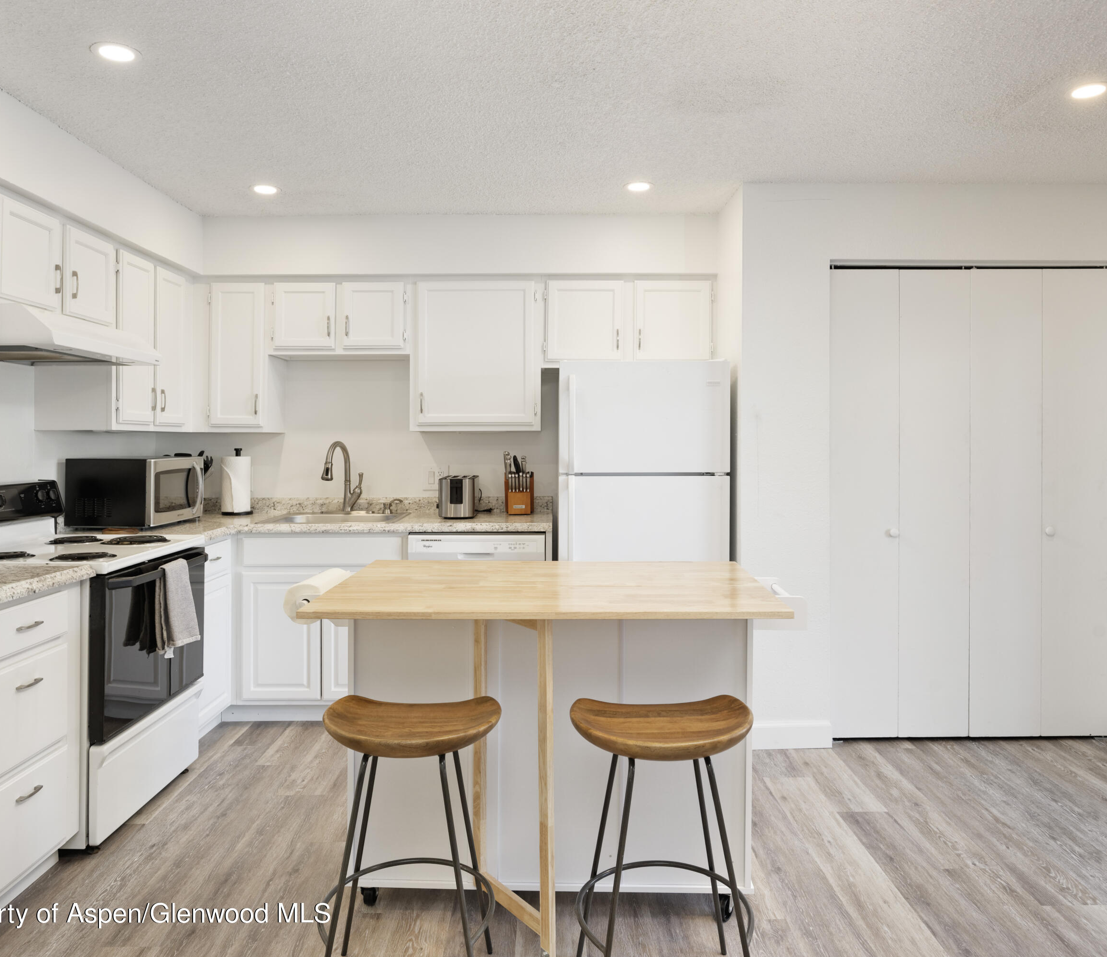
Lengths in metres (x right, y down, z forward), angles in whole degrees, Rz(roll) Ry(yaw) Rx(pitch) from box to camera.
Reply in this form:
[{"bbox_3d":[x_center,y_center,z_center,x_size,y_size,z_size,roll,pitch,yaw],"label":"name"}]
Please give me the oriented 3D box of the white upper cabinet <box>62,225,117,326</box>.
[{"bbox_3d":[-1.924,-0.760,3.345,0.305,0.345,0.375,0,1,0],"label":"white upper cabinet"}]

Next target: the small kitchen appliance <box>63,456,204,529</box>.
[{"bbox_3d":[-1.825,0.059,3.865,0.385,0.295,0.490,0,1,0],"label":"small kitchen appliance"}]

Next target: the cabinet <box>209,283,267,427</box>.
[{"bbox_3d":[-1.500,-0.601,4.350,0.290,0.720,0.325,0,1,0],"label":"cabinet"}]

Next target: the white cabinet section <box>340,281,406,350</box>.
[{"bbox_3d":[-0.864,-0.784,4.345,0.319,0.340,0.310,0,2,0],"label":"white cabinet section"}]

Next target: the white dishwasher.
[{"bbox_3d":[-0.339,0.671,4.190,0.605,0.860,0.600,0,1,0],"label":"white dishwasher"}]

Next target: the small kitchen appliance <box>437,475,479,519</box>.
[{"bbox_3d":[-0.460,0.090,4.210,0.175,0.190,0.265,0,1,0],"label":"small kitchen appliance"}]

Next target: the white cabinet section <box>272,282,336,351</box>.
[{"bbox_3d":[-1.192,-0.782,4.345,0.311,0.340,0.310,0,2,0],"label":"white cabinet section"}]

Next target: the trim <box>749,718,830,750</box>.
[{"bbox_3d":[0.993,1.077,3.690,0.360,0.124,0.017,0,1,1],"label":"trim"}]

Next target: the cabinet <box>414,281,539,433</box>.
[{"bbox_3d":[-0.375,-0.601,4.360,0.615,0.735,0.325,0,1,0],"label":"cabinet"}]

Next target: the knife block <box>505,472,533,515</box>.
[{"bbox_3d":[-0.170,0.075,4.370,0.135,0.215,0.145,0,1,0],"label":"knife block"}]

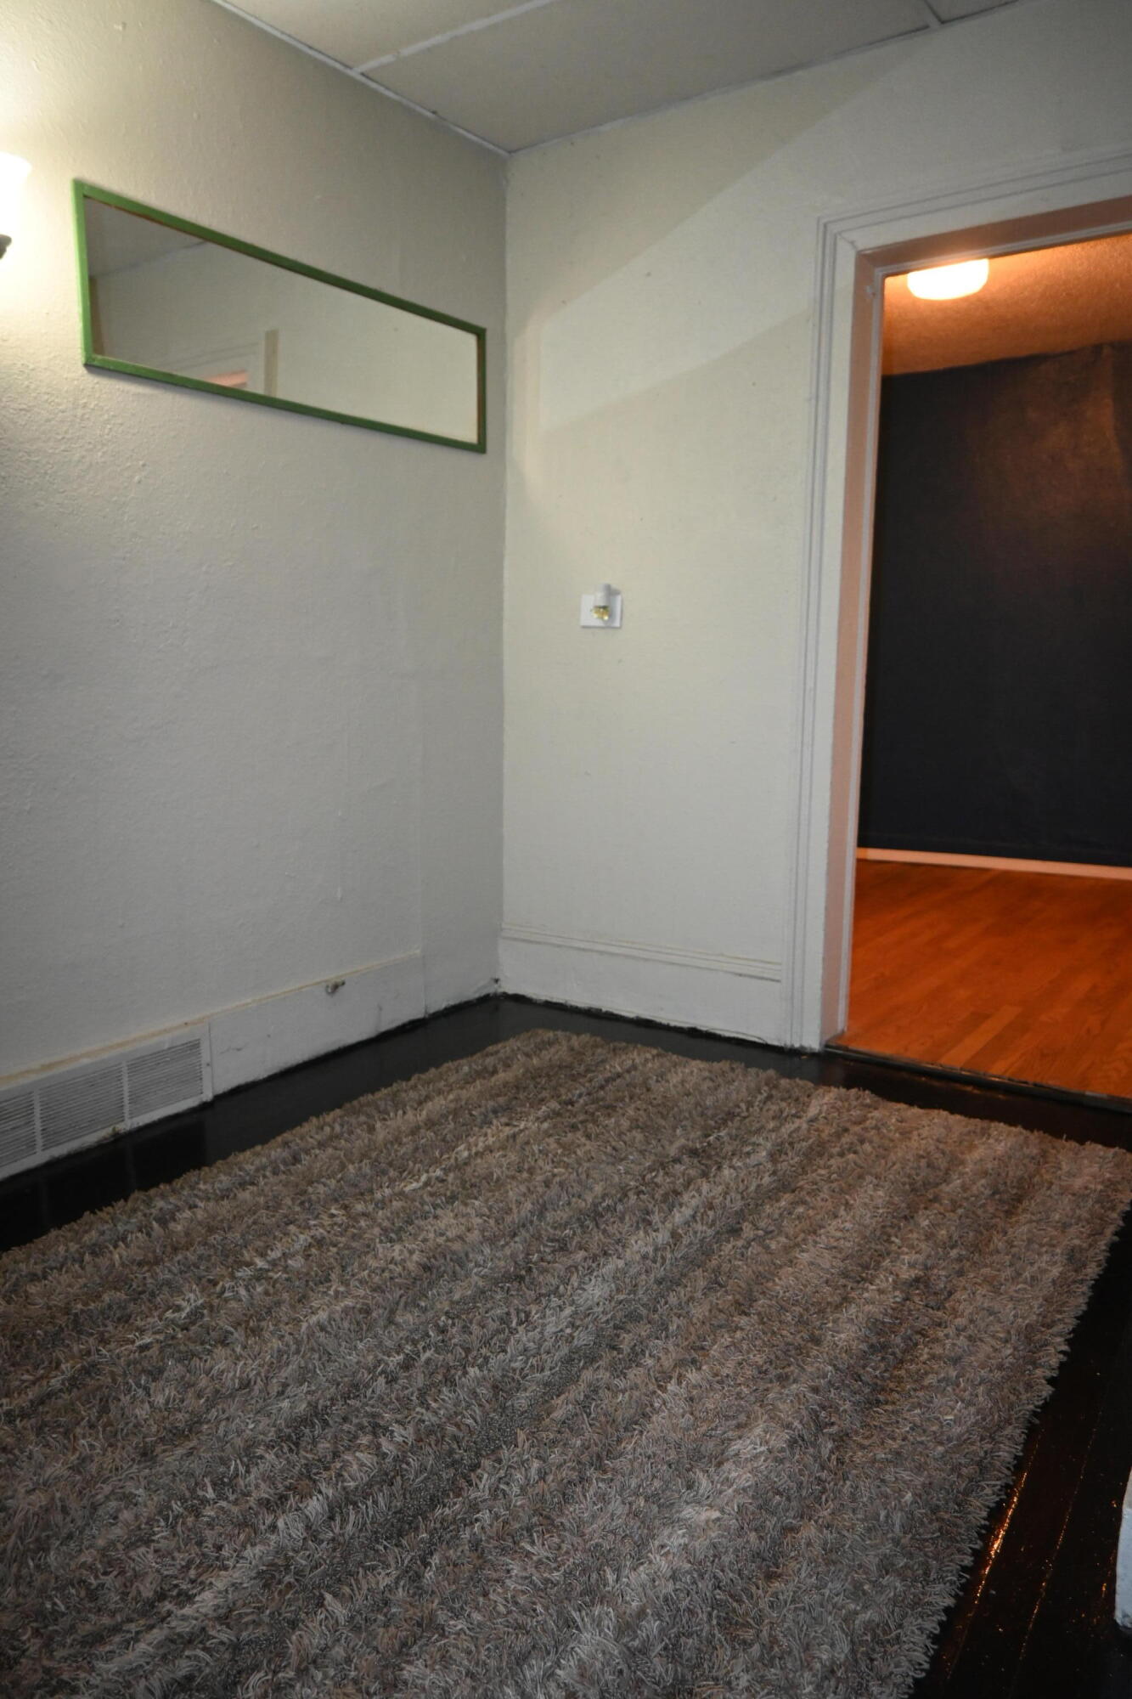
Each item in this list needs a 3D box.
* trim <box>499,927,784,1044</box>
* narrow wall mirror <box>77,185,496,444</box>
[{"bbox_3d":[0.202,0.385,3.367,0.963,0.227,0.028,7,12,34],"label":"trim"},{"bbox_3d":[-0.607,-1.230,2.757,0.025,0.340,1.250,8,12,36],"label":"narrow wall mirror"}]

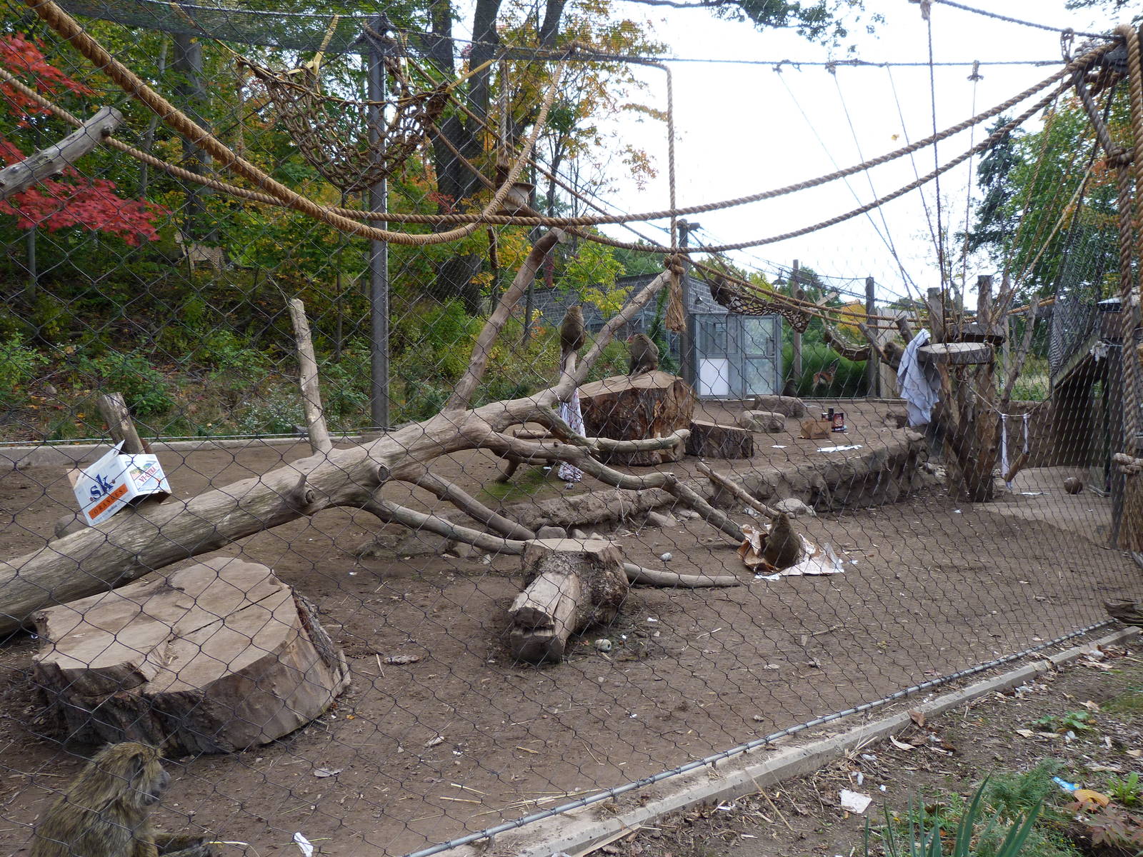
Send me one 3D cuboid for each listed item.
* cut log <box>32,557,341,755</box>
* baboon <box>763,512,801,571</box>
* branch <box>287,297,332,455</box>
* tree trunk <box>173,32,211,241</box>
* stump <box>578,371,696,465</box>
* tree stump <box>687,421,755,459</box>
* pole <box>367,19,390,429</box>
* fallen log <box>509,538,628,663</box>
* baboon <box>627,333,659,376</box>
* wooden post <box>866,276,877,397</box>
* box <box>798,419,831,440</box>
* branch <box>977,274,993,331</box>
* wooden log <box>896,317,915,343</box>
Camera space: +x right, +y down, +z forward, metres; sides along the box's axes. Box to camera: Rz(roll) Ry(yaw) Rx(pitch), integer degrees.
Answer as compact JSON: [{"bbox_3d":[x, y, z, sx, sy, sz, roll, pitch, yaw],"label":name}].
[{"bbox_3d":[-1.702,1.008,3.858,1.270,0.460,1.100,-3,6,-23],"label":"cut log"},{"bbox_3d":[1.545,0.821,6.050,0.280,0.420,0.340,-3,6,-20],"label":"baboon"},{"bbox_3d":[-1.812,-0.359,5.700,0.180,1.074,0.170,-7,5,0],"label":"branch"},{"bbox_3d":[-8.805,-6.755,19.269,0.660,4.904,0.660,0,5,0],"label":"tree trunk"},{"bbox_3d":[0.716,-0.116,9.109,1.330,0.880,1.200,0,5,5],"label":"stump"},{"bbox_3d":[1.886,0.148,10.500,0.870,0.420,0.800,-1,1,0],"label":"tree stump"},{"bbox_3d":[-2.472,-2.550,10.558,0.220,5.135,0.220,-2,6,-30],"label":"pole"},{"bbox_3d":[-0.022,0.924,4.780,0.620,0.420,1.100,1,6,12],"label":"fallen log"},{"bbox_3d":[0.805,-0.835,9.300,0.400,0.500,0.300,1,6,13],"label":"baboon"},{"bbox_3d":[8.101,-2.497,22.300,0.210,3.300,0.210,-1,1,0],"label":"wooden post"},{"bbox_3d":[3.319,-0.002,11.187,0.420,0.270,0.300,0,5,9],"label":"box"},{"bbox_3d":[4.396,-1.337,8.772,0.155,0.593,0.155,-3,5,0],"label":"branch"},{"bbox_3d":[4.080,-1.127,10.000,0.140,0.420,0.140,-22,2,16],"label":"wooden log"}]

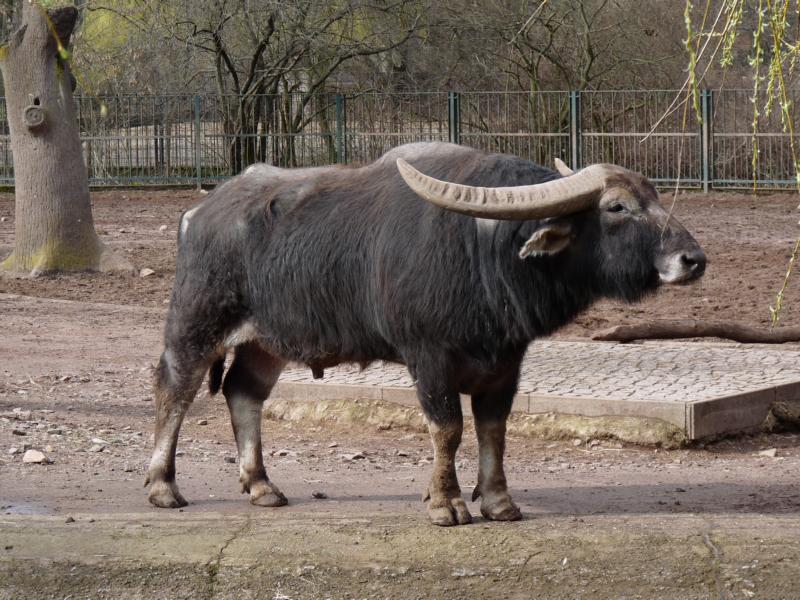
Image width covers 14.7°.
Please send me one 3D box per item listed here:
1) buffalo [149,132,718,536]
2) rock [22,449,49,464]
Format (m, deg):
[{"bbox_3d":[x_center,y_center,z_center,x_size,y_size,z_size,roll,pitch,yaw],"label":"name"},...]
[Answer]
[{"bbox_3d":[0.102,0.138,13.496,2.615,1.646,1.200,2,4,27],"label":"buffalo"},{"bbox_3d":[-1.856,0.789,15.813,0.130,0.070,0.100,0,3,0],"label":"rock"}]

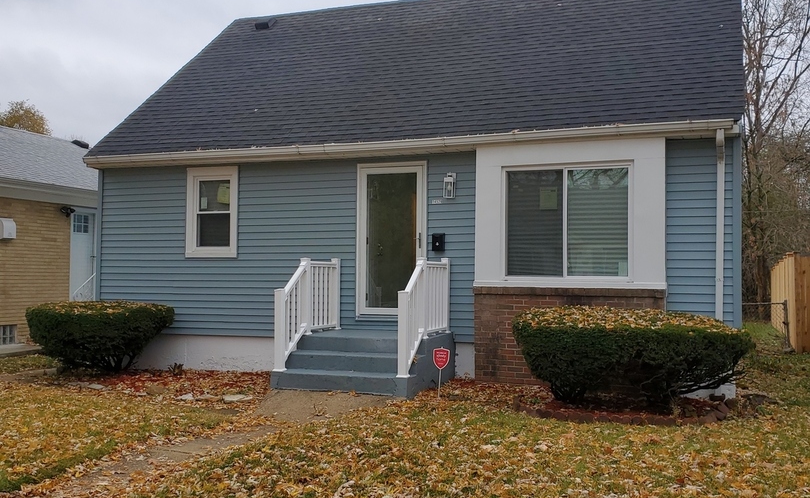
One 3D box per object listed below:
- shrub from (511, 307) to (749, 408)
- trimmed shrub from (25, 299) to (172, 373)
[{"bbox_3d":[2.473,1.200,8.965,2.500,1.100,1.320,0,-2,21],"label":"shrub"},{"bbox_3d":[-4.428,1.278,11.718,1.950,1.060,1.450,0,-2,21],"label":"trimmed shrub"}]

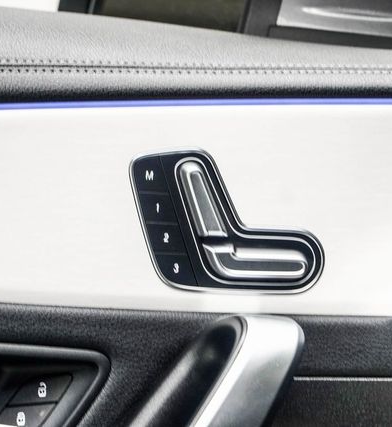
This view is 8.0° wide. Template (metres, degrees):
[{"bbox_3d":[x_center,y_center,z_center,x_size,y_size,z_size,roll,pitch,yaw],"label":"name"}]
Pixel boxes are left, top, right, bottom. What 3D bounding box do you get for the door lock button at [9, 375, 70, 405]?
[{"bbox_3d":[-0.083,0.093,1.480,0.034,0.015,0.006,1,-6,25],"label":"door lock button"}]

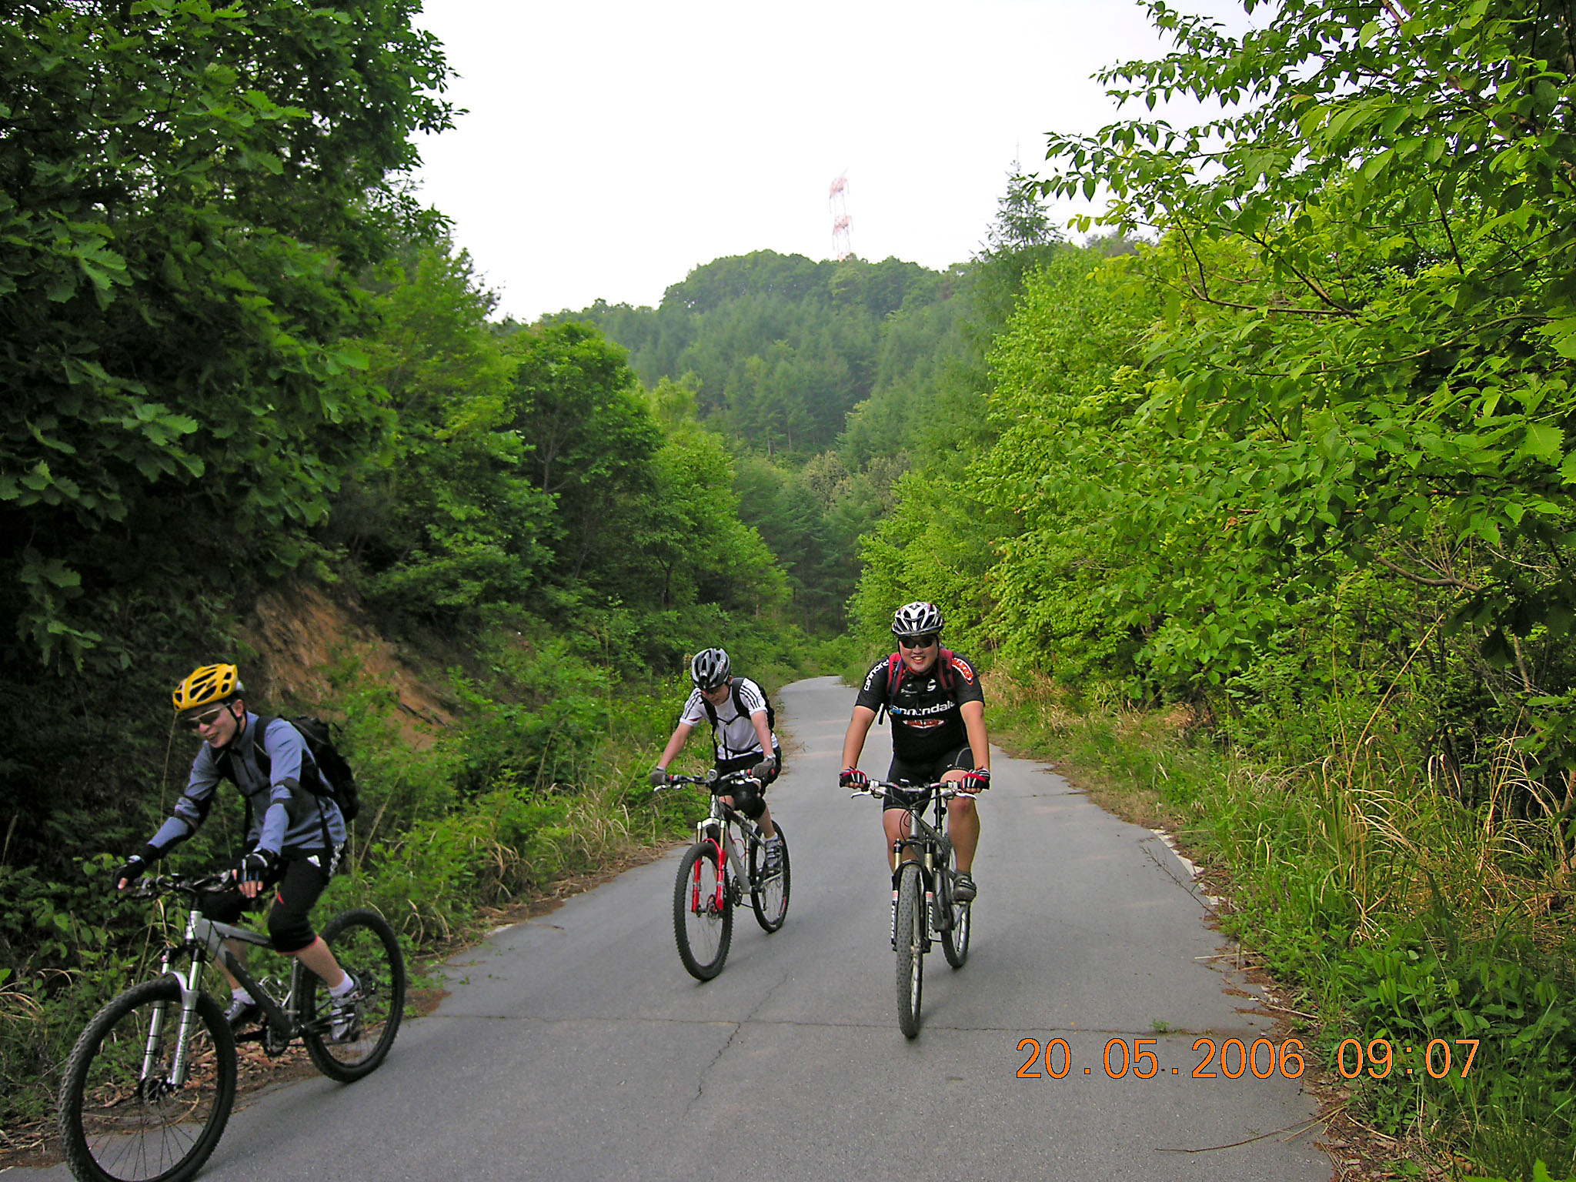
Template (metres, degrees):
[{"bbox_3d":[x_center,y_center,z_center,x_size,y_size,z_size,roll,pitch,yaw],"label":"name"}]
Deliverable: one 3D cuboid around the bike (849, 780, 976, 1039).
[{"bbox_3d":[0.660,1.310,4.932,0.620,1.020,1.730,-4,-5,18],"label":"bike"}]

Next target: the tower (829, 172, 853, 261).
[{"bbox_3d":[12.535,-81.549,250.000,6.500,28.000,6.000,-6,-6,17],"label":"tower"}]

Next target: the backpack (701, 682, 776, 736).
[{"bbox_3d":[-0.251,0.696,6.463,0.310,0.400,0.250,-6,22,18],"label":"backpack"}]

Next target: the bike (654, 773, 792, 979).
[{"bbox_3d":[-0.279,1.538,6.256,0.620,1.040,1.730,-6,-6,18],"label":"bike"}]

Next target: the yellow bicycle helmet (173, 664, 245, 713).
[{"bbox_3d":[-2.112,0.357,3.985,0.210,0.170,0.280,-6,6,13],"label":"yellow bicycle helmet"}]

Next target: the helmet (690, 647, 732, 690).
[{"bbox_3d":[-0.430,0.434,6.110,0.210,0.170,0.280,-6,16,18],"label":"helmet"}]

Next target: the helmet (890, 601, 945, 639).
[{"bbox_3d":[0.571,0.128,4.823,0.215,0.165,0.280,-6,-6,13],"label":"helmet"}]

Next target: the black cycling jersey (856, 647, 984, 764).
[{"bbox_3d":[0.608,0.529,5.023,0.550,0.510,0.380,-6,-6,18],"label":"black cycling jersey"}]

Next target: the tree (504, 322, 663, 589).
[{"bbox_3d":[-4.530,-2.961,24.000,3.700,6.000,3.700,-5,-5,0],"label":"tree"}]

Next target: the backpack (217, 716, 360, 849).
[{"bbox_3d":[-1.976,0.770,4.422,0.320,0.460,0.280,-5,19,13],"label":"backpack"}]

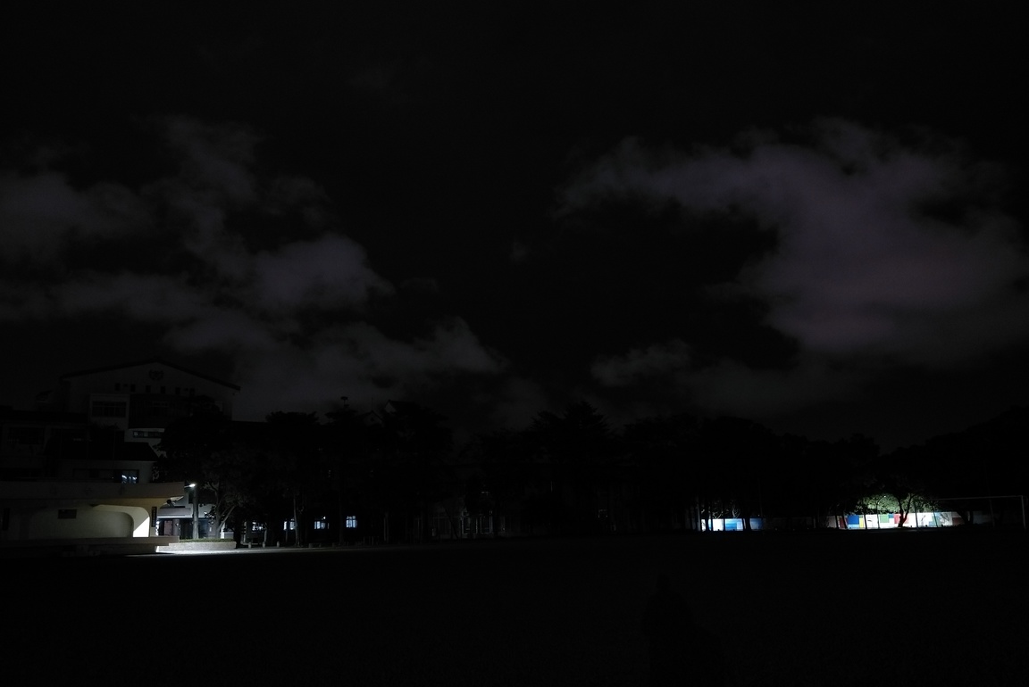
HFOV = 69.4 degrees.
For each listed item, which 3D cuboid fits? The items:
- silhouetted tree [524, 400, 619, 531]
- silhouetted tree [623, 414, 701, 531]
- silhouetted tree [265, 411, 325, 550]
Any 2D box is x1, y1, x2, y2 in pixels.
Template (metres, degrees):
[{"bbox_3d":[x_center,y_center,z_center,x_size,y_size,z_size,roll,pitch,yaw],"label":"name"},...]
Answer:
[{"bbox_3d":[5.653,12.253,74.172,9.000,13.140,9.000,-1,-14,0],"label":"silhouetted tree"},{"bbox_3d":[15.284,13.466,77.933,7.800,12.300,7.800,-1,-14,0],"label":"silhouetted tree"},{"bbox_3d":[-17.696,10.956,60.225,4.900,10.910,4.900,-1,-14,0],"label":"silhouetted tree"}]

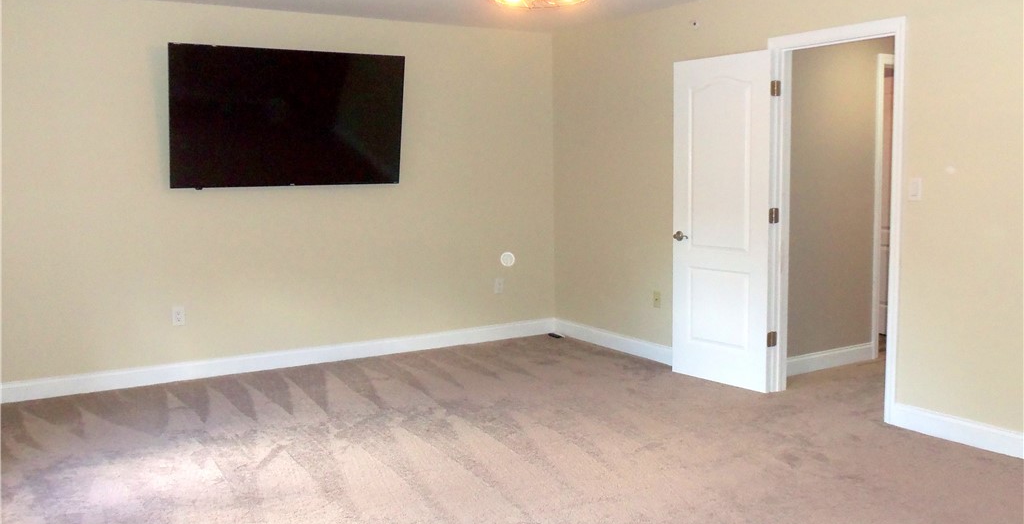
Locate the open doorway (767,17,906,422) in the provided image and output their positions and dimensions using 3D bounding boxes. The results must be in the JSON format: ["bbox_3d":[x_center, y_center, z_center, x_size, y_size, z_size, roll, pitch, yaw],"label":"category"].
[{"bbox_3d":[1.820,-0.230,4.682,0.145,2.116,0.885,-4,7,-32],"label":"open doorway"}]

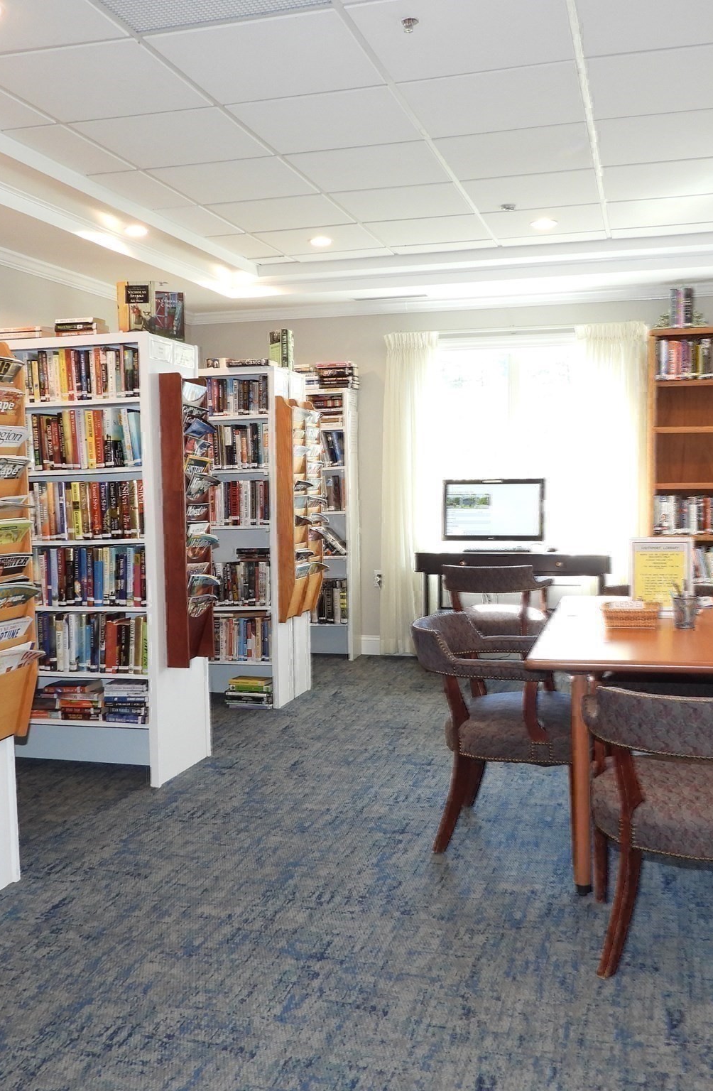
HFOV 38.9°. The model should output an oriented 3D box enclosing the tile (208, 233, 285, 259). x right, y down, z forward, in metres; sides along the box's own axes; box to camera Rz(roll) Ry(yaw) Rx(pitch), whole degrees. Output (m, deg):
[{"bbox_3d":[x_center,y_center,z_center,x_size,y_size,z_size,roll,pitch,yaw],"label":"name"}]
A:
[{"bbox_3d":[-0.621,-1.718,5.774,0.260,0.025,0.600,0,4,16],"label":"tile"}]

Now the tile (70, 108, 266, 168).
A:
[{"bbox_3d":[-0.693,-1.566,3.874,0.600,0.024,0.595,0,4,16],"label":"tile"}]

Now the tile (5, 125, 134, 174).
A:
[{"bbox_3d":[-1.117,-1.585,4.043,0.260,0.025,0.600,0,4,16],"label":"tile"}]

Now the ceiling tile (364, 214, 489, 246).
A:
[{"bbox_3d":[0.391,-1.696,5.417,0.600,0.024,0.595,0,4,16],"label":"ceiling tile"}]

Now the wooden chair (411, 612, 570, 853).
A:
[{"bbox_3d":[0.504,0.647,3.587,0.600,0.765,0.600,0,4,16],"label":"wooden chair"}]

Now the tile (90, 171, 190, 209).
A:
[{"bbox_3d":[-0.948,-1.613,4.569,0.270,0.020,0.597,0,5,16],"label":"tile"}]

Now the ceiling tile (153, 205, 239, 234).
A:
[{"bbox_3d":[-0.781,-1.657,5.134,0.241,0.024,0.595,0,4,16],"label":"ceiling tile"}]

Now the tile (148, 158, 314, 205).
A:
[{"bbox_3d":[-0.522,-1.609,4.443,0.600,0.020,0.600,0,5,16],"label":"tile"}]

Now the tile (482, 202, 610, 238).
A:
[{"bbox_3d":[0.999,-1.708,5.304,0.597,0.020,0.597,0,5,16],"label":"tile"}]

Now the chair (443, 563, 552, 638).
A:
[{"bbox_3d":[0.841,0.466,6.032,0.600,0.765,0.600,0,4,16],"label":"chair"}]

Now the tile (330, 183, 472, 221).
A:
[{"bbox_3d":[0.229,-1.651,4.844,0.600,0.024,0.595,0,4,16],"label":"tile"}]

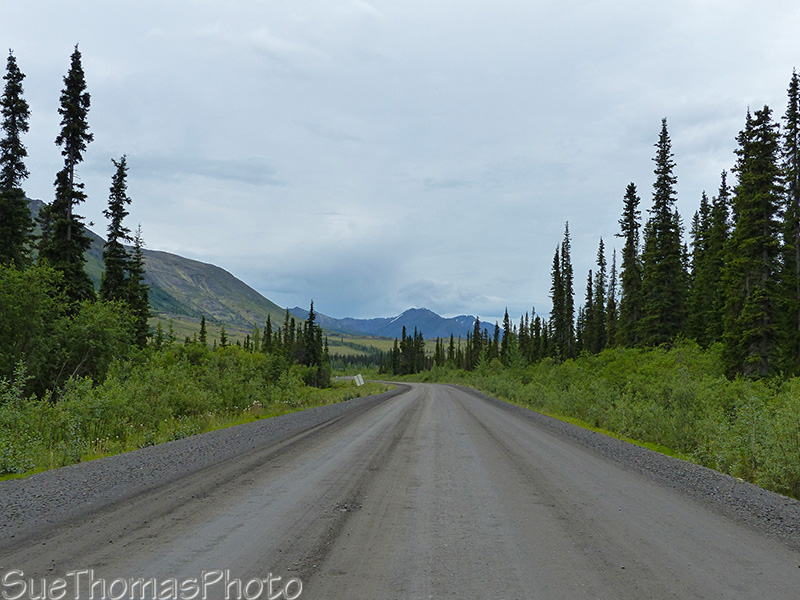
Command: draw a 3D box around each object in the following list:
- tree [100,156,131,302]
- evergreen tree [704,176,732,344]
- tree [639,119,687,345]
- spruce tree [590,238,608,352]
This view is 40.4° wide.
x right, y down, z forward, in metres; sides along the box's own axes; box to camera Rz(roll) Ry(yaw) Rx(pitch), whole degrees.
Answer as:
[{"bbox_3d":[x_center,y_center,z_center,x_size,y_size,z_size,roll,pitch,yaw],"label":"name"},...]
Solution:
[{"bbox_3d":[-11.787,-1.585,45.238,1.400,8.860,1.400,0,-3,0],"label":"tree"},{"bbox_3d":[16.954,-1.688,58.279,1.750,10.390,1.750,0,-3,0],"label":"evergreen tree"},{"bbox_3d":[13.533,-3.074,56.345,2.600,12.820,2.600,0,-3,0],"label":"tree"},{"bbox_3d":[15.061,-0.127,82.245,1.450,9.100,1.450,0,-3,0],"label":"spruce tree"}]

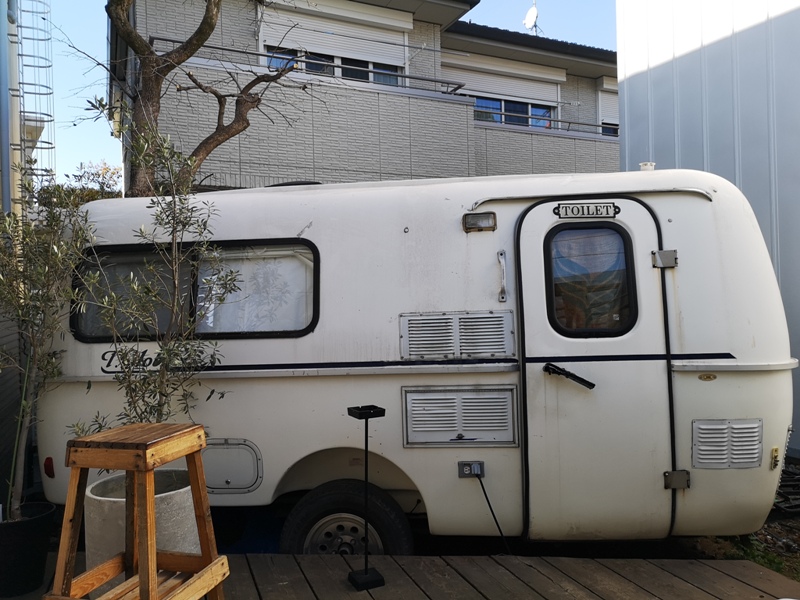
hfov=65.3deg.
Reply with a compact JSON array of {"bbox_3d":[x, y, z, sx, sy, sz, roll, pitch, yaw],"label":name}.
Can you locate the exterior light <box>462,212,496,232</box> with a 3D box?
[{"bbox_3d":[0.373,-0.360,2.902,0.155,0.089,0.060,-1,-5,5],"label":"exterior light"}]

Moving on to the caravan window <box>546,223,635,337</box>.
[{"bbox_3d":[0.872,-0.090,2.845,0.398,0.523,0.040,-1,-4,6],"label":"caravan window"}]

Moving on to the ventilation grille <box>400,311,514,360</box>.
[{"bbox_3d":[0.266,0.168,2.886,0.520,0.215,0.025,-1,-4,6],"label":"ventilation grille"}]

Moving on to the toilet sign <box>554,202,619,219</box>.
[{"bbox_3d":[0.862,-0.411,2.877,0.297,0.067,0.015,-1,-6,6],"label":"toilet sign"}]

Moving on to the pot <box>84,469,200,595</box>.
[{"bbox_3d":[-1.032,0.951,2.531,0.439,0.408,0.439,-1,0,0],"label":"pot"}]

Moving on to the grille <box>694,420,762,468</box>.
[{"bbox_3d":[1.437,0.631,2.739,0.294,0.211,0.025,-1,-1,6],"label":"grille"}]

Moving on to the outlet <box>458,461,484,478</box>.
[{"bbox_3d":[0.326,0.772,2.835,0.117,0.075,0.040,-1,0,5],"label":"outlet"}]

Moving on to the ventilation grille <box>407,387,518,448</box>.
[{"bbox_3d":[0.278,0.535,2.862,0.525,0.280,0.030,-1,-2,6],"label":"ventilation grille"}]

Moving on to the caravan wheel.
[{"bbox_3d":[-0.256,1.206,3.050,0.635,0.635,0.200,-1,0,5],"label":"caravan wheel"}]

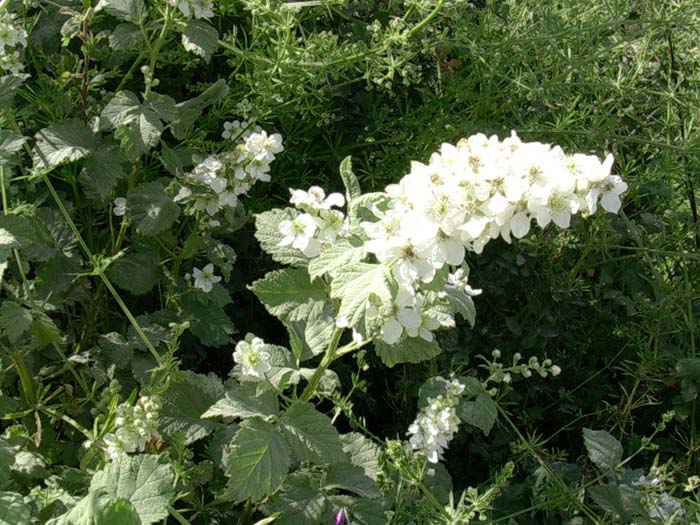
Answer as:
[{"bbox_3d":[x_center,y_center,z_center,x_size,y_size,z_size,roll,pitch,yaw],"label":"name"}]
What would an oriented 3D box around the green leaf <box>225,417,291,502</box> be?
[{"bbox_3d":[-0.072,0.153,0.710,0.048,0.014,0.070,18,66,15],"label":"green leaf"}]

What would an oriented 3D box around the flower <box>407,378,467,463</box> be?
[{"bbox_3d":[0.089,0.165,0.950,0.060,0.073,0.050,0,28,0],"label":"flower"}]

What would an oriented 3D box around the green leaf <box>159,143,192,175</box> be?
[{"bbox_3d":[-0.196,-0.117,1.020,0.038,0.015,0.038,6,60,3],"label":"green leaf"}]

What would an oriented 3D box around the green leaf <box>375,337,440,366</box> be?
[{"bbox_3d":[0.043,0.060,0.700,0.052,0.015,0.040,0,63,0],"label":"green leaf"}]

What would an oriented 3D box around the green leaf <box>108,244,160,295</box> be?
[{"bbox_3d":[-0.232,0.007,0.980,0.054,0.012,0.061,13,64,7],"label":"green leaf"}]

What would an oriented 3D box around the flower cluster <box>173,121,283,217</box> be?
[{"bbox_3d":[-0.136,-0.105,1.030,0.120,0.080,0.085,0,28,0],"label":"flower cluster"}]

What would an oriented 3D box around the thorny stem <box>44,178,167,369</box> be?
[{"bbox_3d":[-0.227,0.004,0.830,0.018,0.015,0.222,-32,74,-13],"label":"thorny stem"}]

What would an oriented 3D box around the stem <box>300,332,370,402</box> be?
[{"bbox_3d":[-0.014,0.091,0.800,0.063,0.050,0.040,0,28,0],"label":"stem"}]

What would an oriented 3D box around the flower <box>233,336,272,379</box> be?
[{"bbox_3d":[-0.079,0.077,0.740,0.033,0.016,0.035,-4,69,5],"label":"flower"}]

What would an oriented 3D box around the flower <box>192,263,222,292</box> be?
[{"bbox_3d":[-0.149,0.016,0.950,0.031,0.031,0.015,0,11,0],"label":"flower"}]

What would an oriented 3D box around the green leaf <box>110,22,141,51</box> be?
[{"bbox_3d":[-0.276,-0.278,1.120,0.042,0.023,0.030,0,28,0],"label":"green leaf"}]

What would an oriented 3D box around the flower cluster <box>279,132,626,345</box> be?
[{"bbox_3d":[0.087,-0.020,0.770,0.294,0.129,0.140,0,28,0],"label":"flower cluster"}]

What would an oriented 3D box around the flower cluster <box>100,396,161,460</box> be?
[{"bbox_3d":[-0.188,0.142,0.780,0.045,0.058,0.042,30,15,9],"label":"flower cluster"}]

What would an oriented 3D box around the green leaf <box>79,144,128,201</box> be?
[{"bbox_3d":[-0.279,-0.102,1.030,0.057,0.053,0.035,0,28,0],"label":"green leaf"}]

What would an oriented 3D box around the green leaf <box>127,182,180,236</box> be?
[{"bbox_3d":[-0.212,-0.058,0.980,0.057,0.013,0.068,-15,65,-10],"label":"green leaf"}]

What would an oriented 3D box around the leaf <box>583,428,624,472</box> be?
[{"bbox_3d":[0.263,0.196,0.950,0.036,0.011,0.049,-34,62,-1],"label":"leaf"}]

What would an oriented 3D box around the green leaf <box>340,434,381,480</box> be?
[{"bbox_3d":[0.009,0.166,0.780,0.031,0.012,0.044,-27,68,-23],"label":"green leaf"}]

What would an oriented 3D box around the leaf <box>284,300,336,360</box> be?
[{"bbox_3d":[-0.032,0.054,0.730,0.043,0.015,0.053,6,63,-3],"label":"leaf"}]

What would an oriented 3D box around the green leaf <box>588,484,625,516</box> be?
[{"bbox_3d":[0.268,0.248,0.950,0.039,0.010,0.031,-39,63,-15],"label":"green leaf"}]

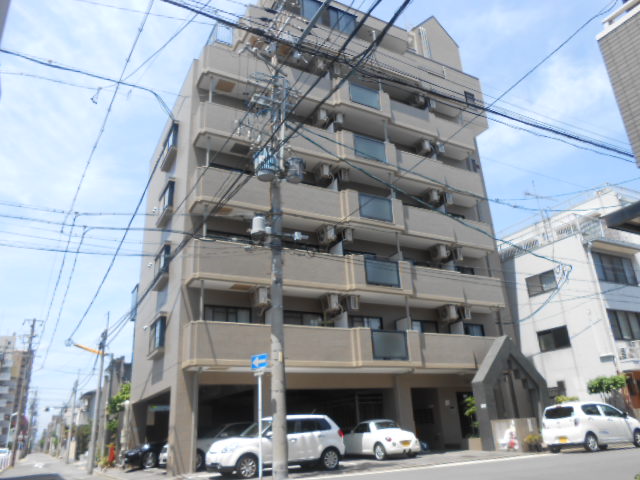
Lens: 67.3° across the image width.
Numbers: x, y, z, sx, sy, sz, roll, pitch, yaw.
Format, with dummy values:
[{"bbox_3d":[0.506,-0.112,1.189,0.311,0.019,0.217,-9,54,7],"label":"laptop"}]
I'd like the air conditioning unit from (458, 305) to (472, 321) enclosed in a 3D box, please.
[{"bbox_3d":[6.511,3.451,22.037,0.300,0.560,0.780,9,-24,-28],"label":"air conditioning unit"}]

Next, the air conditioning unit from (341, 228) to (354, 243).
[{"bbox_3d":[1.062,-0.064,20.216,0.300,0.570,0.780,7,-23,-24],"label":"air conditioning unit"}]

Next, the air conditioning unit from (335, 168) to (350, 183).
[{"bbox_3d":[0.925,-2.638,20.891,0.320,0.580,0.780,8,-24,-26],"label":"air conditioning unit"}]

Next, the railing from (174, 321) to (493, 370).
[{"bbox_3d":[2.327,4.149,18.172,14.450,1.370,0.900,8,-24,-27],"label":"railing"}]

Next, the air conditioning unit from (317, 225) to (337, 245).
[{"bbox_3d":[0.269,-0.165,19.817,0.300,0.560,0.780,9,-24,-28],"label":"air conditioning unit"}]

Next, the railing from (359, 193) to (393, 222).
[{"bbox_3d":[2.339,-1.317,19.877,1.620,1.060,0.080,8,-24,-26],"label":"railing"}]

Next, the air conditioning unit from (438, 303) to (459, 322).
[{"bbox_3d":[5.591,3.260,20.974,0.300,0.570,0.780,7,-23,-24],"label":"air conditioning unit"}]

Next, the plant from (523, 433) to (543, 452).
[{"bbox_3d":[7.281,6.928,16.447,0.520,0.600,0.500,7,-23,-24],"label":"plant"}]

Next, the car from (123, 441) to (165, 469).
[{"bbox_3d":[-5.689,8.437,19.727,4.400,1.470,1.700,7,-23,-24],"label":"car"}]

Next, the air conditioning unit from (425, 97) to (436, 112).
[{"bbox_3d":[5.863,-7.103,25.975,0.300,0.560,0.780,9,-24,-28],"label":"air conditioning unit"}]

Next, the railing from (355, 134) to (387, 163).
[{"bbox_3d":[2.291,-4.090,21.583,1.620,1.090,0.080,7,-23,-24],"label":"railing"}]

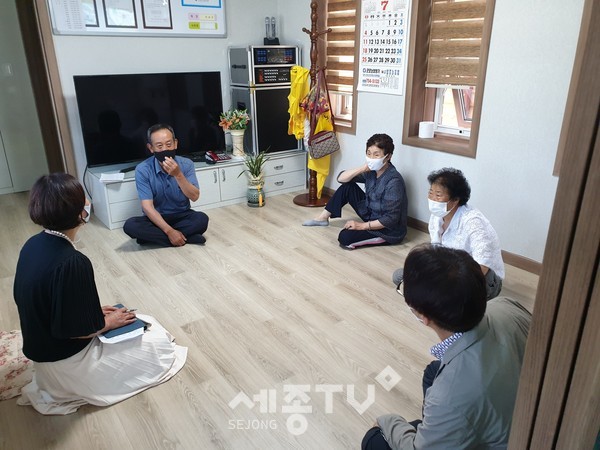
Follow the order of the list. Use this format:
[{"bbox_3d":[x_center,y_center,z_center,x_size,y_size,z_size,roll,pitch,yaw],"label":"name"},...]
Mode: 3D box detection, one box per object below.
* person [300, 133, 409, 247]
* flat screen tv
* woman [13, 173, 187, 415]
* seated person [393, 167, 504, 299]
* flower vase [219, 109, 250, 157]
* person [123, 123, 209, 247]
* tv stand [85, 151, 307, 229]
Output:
[{"bbox_3d":[0.454,-0.300,3.401,0.726,0.805,0.660,-6,21,-14],"label":"person"},{"bbox_3d":[-1.233,-0.897,3.932,1.236,0.785,0.172,-13,24,-30],"label":"flat screen tv"},{"bbox_3d":[-0.897,0.222,1.913,0.594,0.904,0.667,12,24,30],"label":"woman"},{"bbox_3d":[0.884,0.051,2.506,0.660,0.766,0.541,-7,21,-16],"label":"seated person"},{"bbox_3d":[-0.619,-0.894,4.383,0.297,0.462,0.264,-15,25,-33],"label":"flower vase"},{"bbox_3d":[-1.057,-0.349,3.499,0.627,0.865,0.568,-2,21,-4],"label":"person"},{"bbox_3d":[-0.890,-0.423,4.357,1.976,0.396,0.513,-15,25,-33],"label":"tv stand"}]

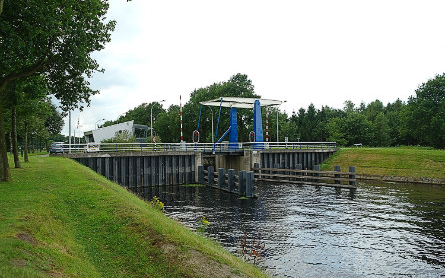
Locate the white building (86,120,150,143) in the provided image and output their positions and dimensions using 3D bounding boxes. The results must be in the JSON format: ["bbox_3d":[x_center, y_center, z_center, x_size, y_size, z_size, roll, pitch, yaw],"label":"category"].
[{"bbox_3d":[-19.600,-0.660,62.700,11.200,4.900,5.800,0,0,22],"label":"white building"}]

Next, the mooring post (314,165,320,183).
[{"bbox_3d":[11.730,4.540,41.300,0.620,2.340,0.620,0,0,33],"label":"mooring post"}]

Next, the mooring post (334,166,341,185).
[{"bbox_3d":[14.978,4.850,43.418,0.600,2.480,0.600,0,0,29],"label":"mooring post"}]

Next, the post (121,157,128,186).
[{"bbox_3d":[-12.120,4.147,41.288,0.750,3.870,0.420,0,0,-26],"label":"post"}]

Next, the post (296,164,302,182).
[{"bbox_3d":[9.830,4.550,42.700,0.620,2.340,0.620,0,0,33],"label":"post"}]

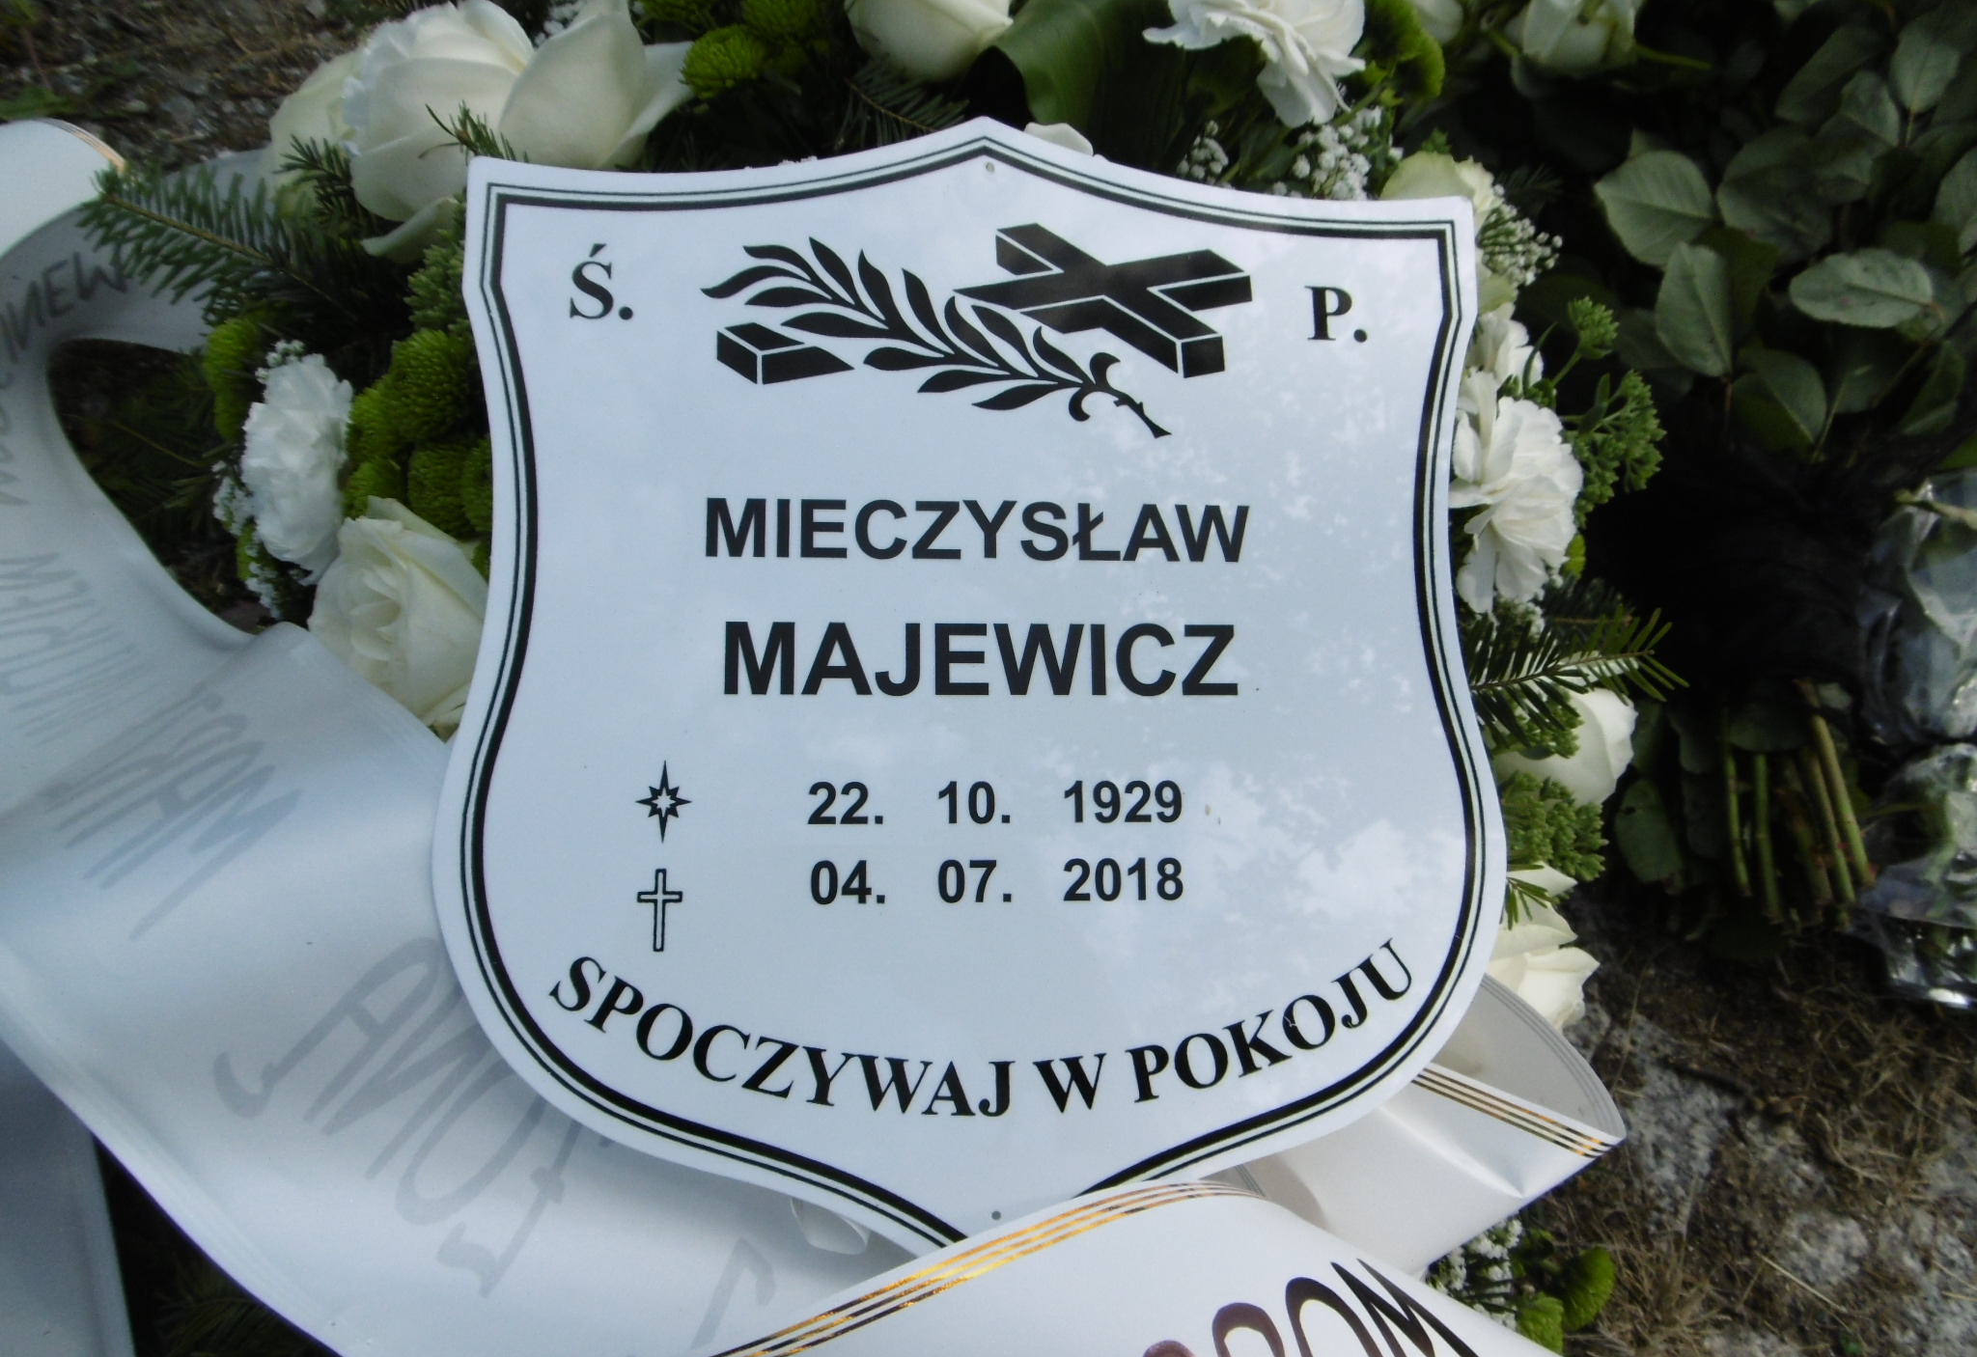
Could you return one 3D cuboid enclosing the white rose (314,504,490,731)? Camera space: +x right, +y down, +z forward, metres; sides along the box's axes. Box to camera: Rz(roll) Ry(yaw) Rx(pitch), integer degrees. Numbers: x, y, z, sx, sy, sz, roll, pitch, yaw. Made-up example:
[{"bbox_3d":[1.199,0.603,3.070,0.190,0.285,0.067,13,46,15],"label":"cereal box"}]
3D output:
[{"bbox_3d":[-0.171,-0.018,0.400,0.059,0.055,0.063,0,87,30],"label":"white rose"}]

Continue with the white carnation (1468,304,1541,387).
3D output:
[{"bbox_3d":[0.151,-0.099,0.410,0.050,0.040,0.050,0,84,-37],"label":"white carnation"}]

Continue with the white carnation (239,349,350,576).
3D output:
[{"bbox_3d":[-0.202,-0.061,0.400,0.060,0.043,0.064,0,87,45],"label":"white carnation"}]

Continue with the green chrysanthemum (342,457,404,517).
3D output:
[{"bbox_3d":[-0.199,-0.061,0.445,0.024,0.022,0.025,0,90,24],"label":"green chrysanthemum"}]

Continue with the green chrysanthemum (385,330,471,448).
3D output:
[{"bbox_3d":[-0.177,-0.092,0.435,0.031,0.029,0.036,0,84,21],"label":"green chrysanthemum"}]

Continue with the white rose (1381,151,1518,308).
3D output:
[{"bbox_3d":[0.149,-0.145,0.445,0.049,0.046,0.052,0,70,-22],"label":"white rose"}]

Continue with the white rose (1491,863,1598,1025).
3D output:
[{"bbox_3d":[0.163,0.081,0.410,0.053,0.053,0.050,0,9,-30],"label":"white rose"}]

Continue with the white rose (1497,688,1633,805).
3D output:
[{"bbox_3d":[0.174,0.020,0.420,0.054,0.052,0.052,0,90,-37],"label":"white rose"}]

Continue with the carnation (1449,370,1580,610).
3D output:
[{"bbox_3d":[0.152,-0.054,0.395,0.063,0.045,0.066,0,87,-45],"label":"carnation"}]

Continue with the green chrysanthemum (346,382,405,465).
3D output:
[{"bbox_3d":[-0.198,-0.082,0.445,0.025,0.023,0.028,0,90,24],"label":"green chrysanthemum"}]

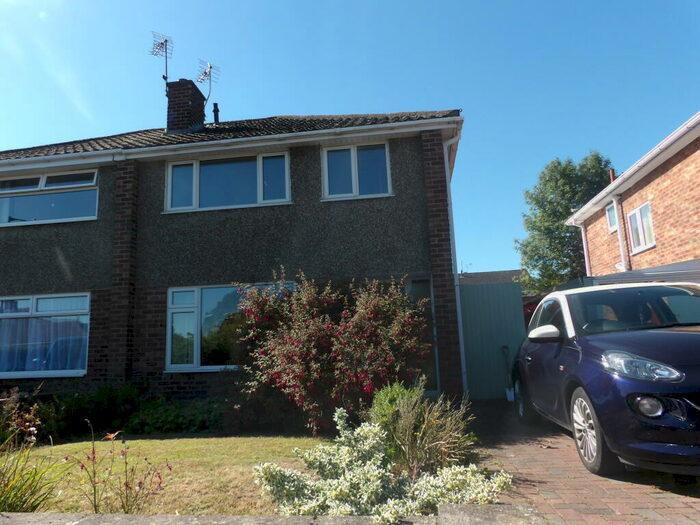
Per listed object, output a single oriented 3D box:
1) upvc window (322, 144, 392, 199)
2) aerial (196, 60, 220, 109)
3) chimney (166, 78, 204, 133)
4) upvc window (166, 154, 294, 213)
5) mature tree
[{"bbox_3d":[0.118,-1.669,8.912,1.293,1.044,0.100,-4,-10,6],"label":"upvc window"},{"bbox_3d":[-3.722,-4.458,12.451,0.580,1.300,0.980,6,-13,-39],"label":"aerial"},{"bbox_3d":[-3.924,-3.589,11.692,0.620,1.420,0.840,-4,-10,6],"label":"chimney"},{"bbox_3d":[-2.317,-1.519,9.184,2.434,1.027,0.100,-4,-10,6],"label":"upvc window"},{"bbox_3d":[11.761,-0.511,25.226,6.300,10.800,6.300,-4,-10,6],"label":"mature tree"}]

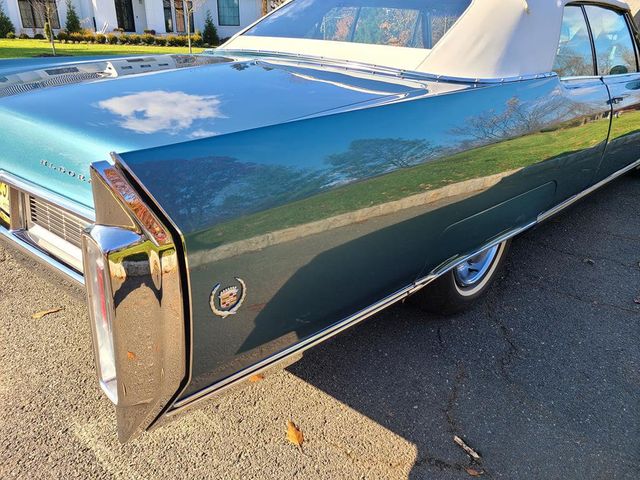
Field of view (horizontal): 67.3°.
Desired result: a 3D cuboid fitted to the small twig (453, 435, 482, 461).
[{"bbox_3d":[0.444,0.628,1.450,0.013,0.013,0.094,-13,27,-30],"label":"small twig"}]

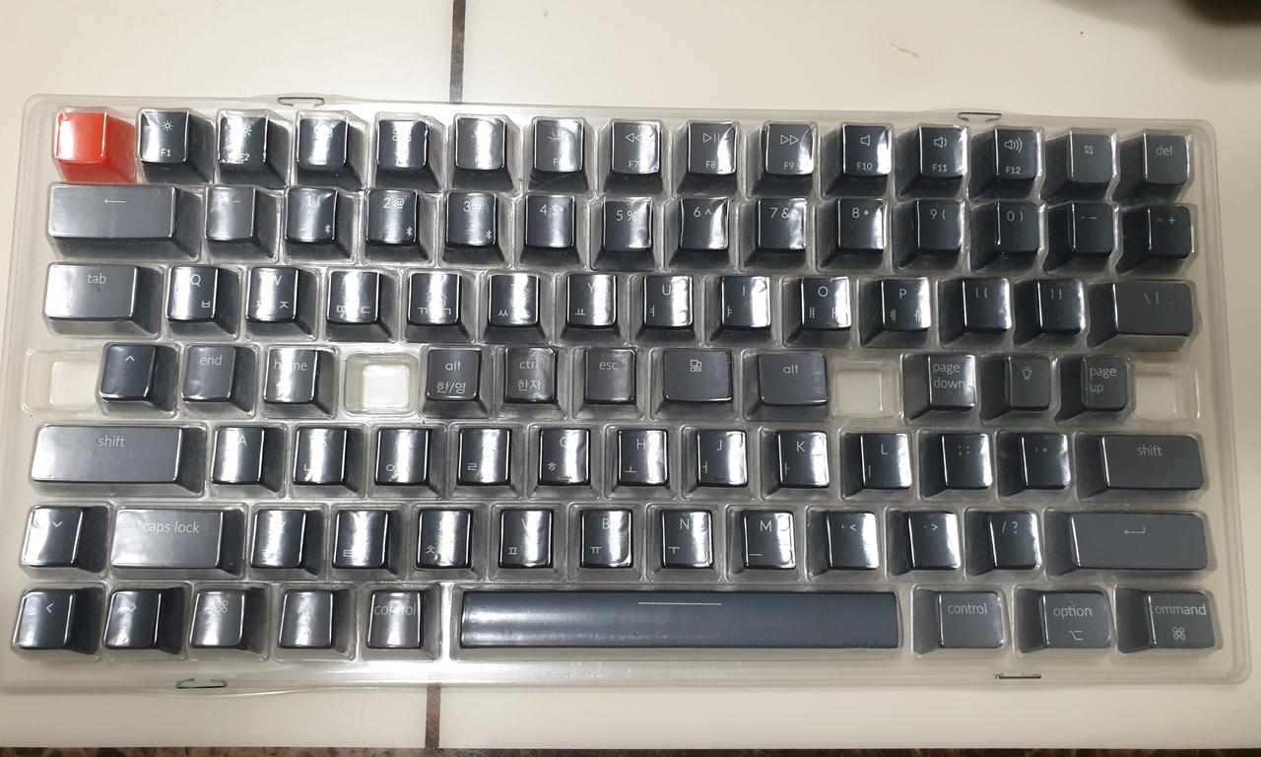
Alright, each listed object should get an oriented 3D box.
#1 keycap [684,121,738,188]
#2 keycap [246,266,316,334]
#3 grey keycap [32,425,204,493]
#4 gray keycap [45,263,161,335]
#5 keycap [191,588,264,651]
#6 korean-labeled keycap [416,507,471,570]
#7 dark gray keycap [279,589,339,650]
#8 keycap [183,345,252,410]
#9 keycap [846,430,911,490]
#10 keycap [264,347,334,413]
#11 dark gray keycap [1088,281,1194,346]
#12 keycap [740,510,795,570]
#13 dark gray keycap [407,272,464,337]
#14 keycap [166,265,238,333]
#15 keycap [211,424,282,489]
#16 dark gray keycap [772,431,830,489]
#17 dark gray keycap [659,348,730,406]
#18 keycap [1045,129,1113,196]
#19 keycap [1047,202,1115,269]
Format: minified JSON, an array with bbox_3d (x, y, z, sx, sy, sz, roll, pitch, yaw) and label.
[{"bbox_3d":[0.022,-0.062,0.264,0.018,0.011,0.018,1,82,-3],"label":"keycap"},{"bbox_3d":[-0.096,-0.021,0.258,0.018,0.010,0.018,1,82,-3],"label":"keycap"},{"bbox_3d":[-0.134,0.021,0.247,0.042,0.009,0.018,1,83,-3],"label":"grey keycap"},{"bbox_3d":[-0.143,-0.022,0.255,0.028,0.009,0.018,1,81,-3],"label":"gray keycap"},{"bbox_3d":[-0.104,0.063,0.244,0.018,0.009,0.018,1,83,-3],"label":"keycap"},{"bbox_3d":[-0.048,0.043,0.248,0.018,0.009,0.018,1,82,-3],"label":"korean-labeled keycap"},{"bbox_3d":[-0.083,0.063,0.246,0.018,0.010,0.018,1,82,-3],"label":"dark gray keycap"},{"bbox_3d":[-0.110,0.000,0.251,0.018,0.009,0.018,1,83,-3],"label":"keycap"},{"bbox_3d":[0.069,0.024,0.259,0.018,0.009,0.018,1,82,-3],"label":"keycap"},{"bbox_3d":[-0.089,0.000,0.252,0.018,0.009,0.018,1,83,-3],"label":"keycap"},{"bbox_3d":[0.146,-0.018,0.268,0.028,0.009,0.018,1,82,-3],"label":"dark gray keycap"},{"bbox_3d":[0.036,0.044,0.252,0.018,0.009,0.018,1,83,-3],"label":"keycap"},{"bbox_3d":[-0.053,-0.020,0.260,0.018,0.009,0.018,1,81,-3],"label":"dark gray keycap"},{"bbox_3d":[-0.117,-0.021,0.256,0.018,0.009,0.018,1,82,-3],"label":"keycap"},{"bbox_3d":[-0.102,0.022,0.251,0.018,0.009,0.018,1,82,-3],"label":"keycap"},{"bbox_3d":[0.046,0.023,0.258,0.018,0.009,0.018,1,82,-3],"label":"dark gray keycap"},{"bbox_3d":[0.018,0.001,0.256,0.023,0.009,0.018,1,83,-3],"label":"dark gray keycap"},{"bbox_3d":[0.130,-0.061,0.272,0.018,0.011,0.018,1,82,-3],"label":"keycap"},{"bbox_3d":[0.130,-0.041,0.271,0.018,0.011,0.018,1,81,-3],"label":"keycap"}]

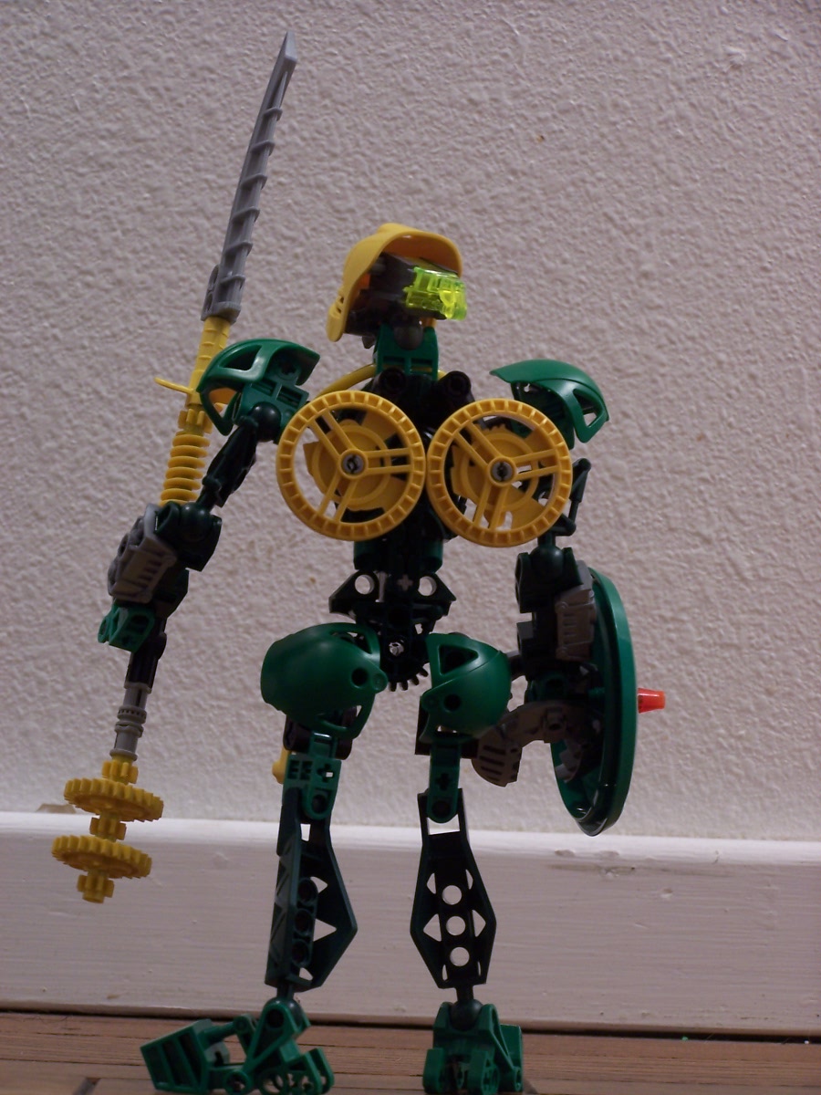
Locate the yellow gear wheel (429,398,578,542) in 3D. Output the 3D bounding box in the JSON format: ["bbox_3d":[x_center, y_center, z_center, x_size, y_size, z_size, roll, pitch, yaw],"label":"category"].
[{"bbox_3d":[0.022,-0.019,0.922,0.037,0.037,0.007,2,-5,-10],"label":"yellow gear wheel"}]

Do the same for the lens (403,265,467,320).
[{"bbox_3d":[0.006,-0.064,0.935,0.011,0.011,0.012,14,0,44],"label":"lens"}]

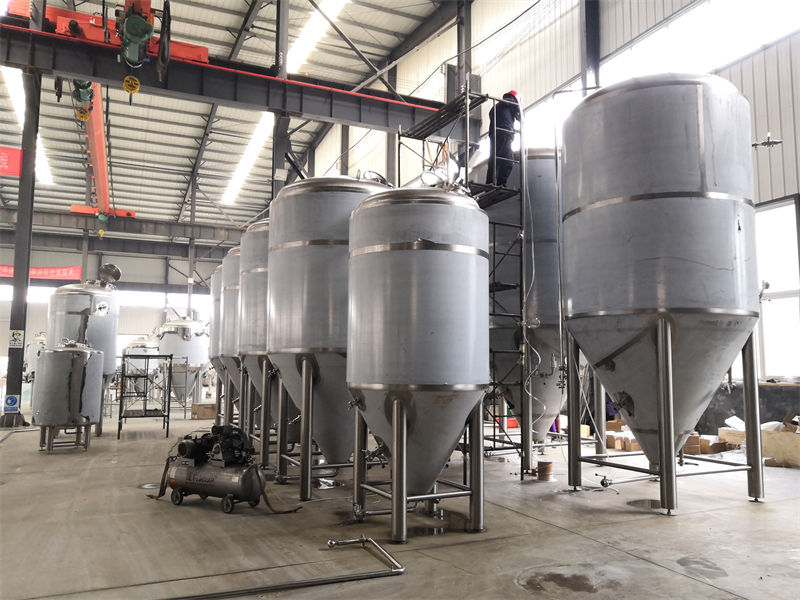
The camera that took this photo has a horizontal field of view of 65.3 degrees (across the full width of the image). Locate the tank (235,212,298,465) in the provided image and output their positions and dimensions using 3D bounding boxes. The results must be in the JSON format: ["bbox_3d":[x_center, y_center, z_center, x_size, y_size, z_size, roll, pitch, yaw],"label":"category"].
[{"bbox_3d":[-1.697,0.570,9.824,1.673,3.888,1.673,3,-6,-26],"label":"tank"}]

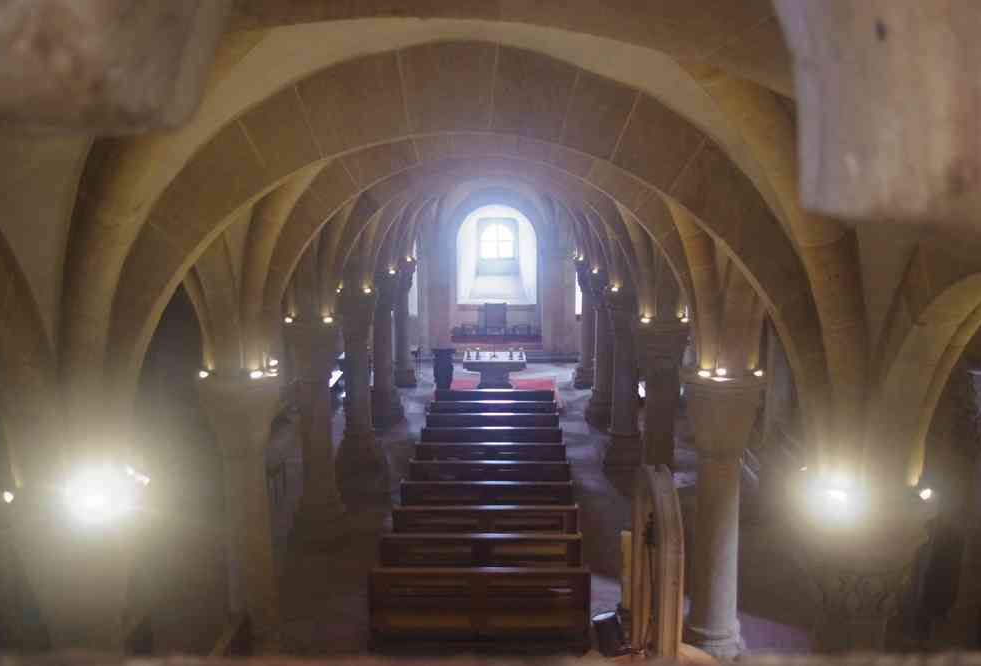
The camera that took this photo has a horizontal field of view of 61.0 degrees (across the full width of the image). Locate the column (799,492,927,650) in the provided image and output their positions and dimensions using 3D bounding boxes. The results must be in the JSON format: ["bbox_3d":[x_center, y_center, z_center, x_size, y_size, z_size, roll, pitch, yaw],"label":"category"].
[{"bbox_3d":[2.143,2.553,5.118,0.760,3.280,0.760,0,10,1],"label":"column"}]

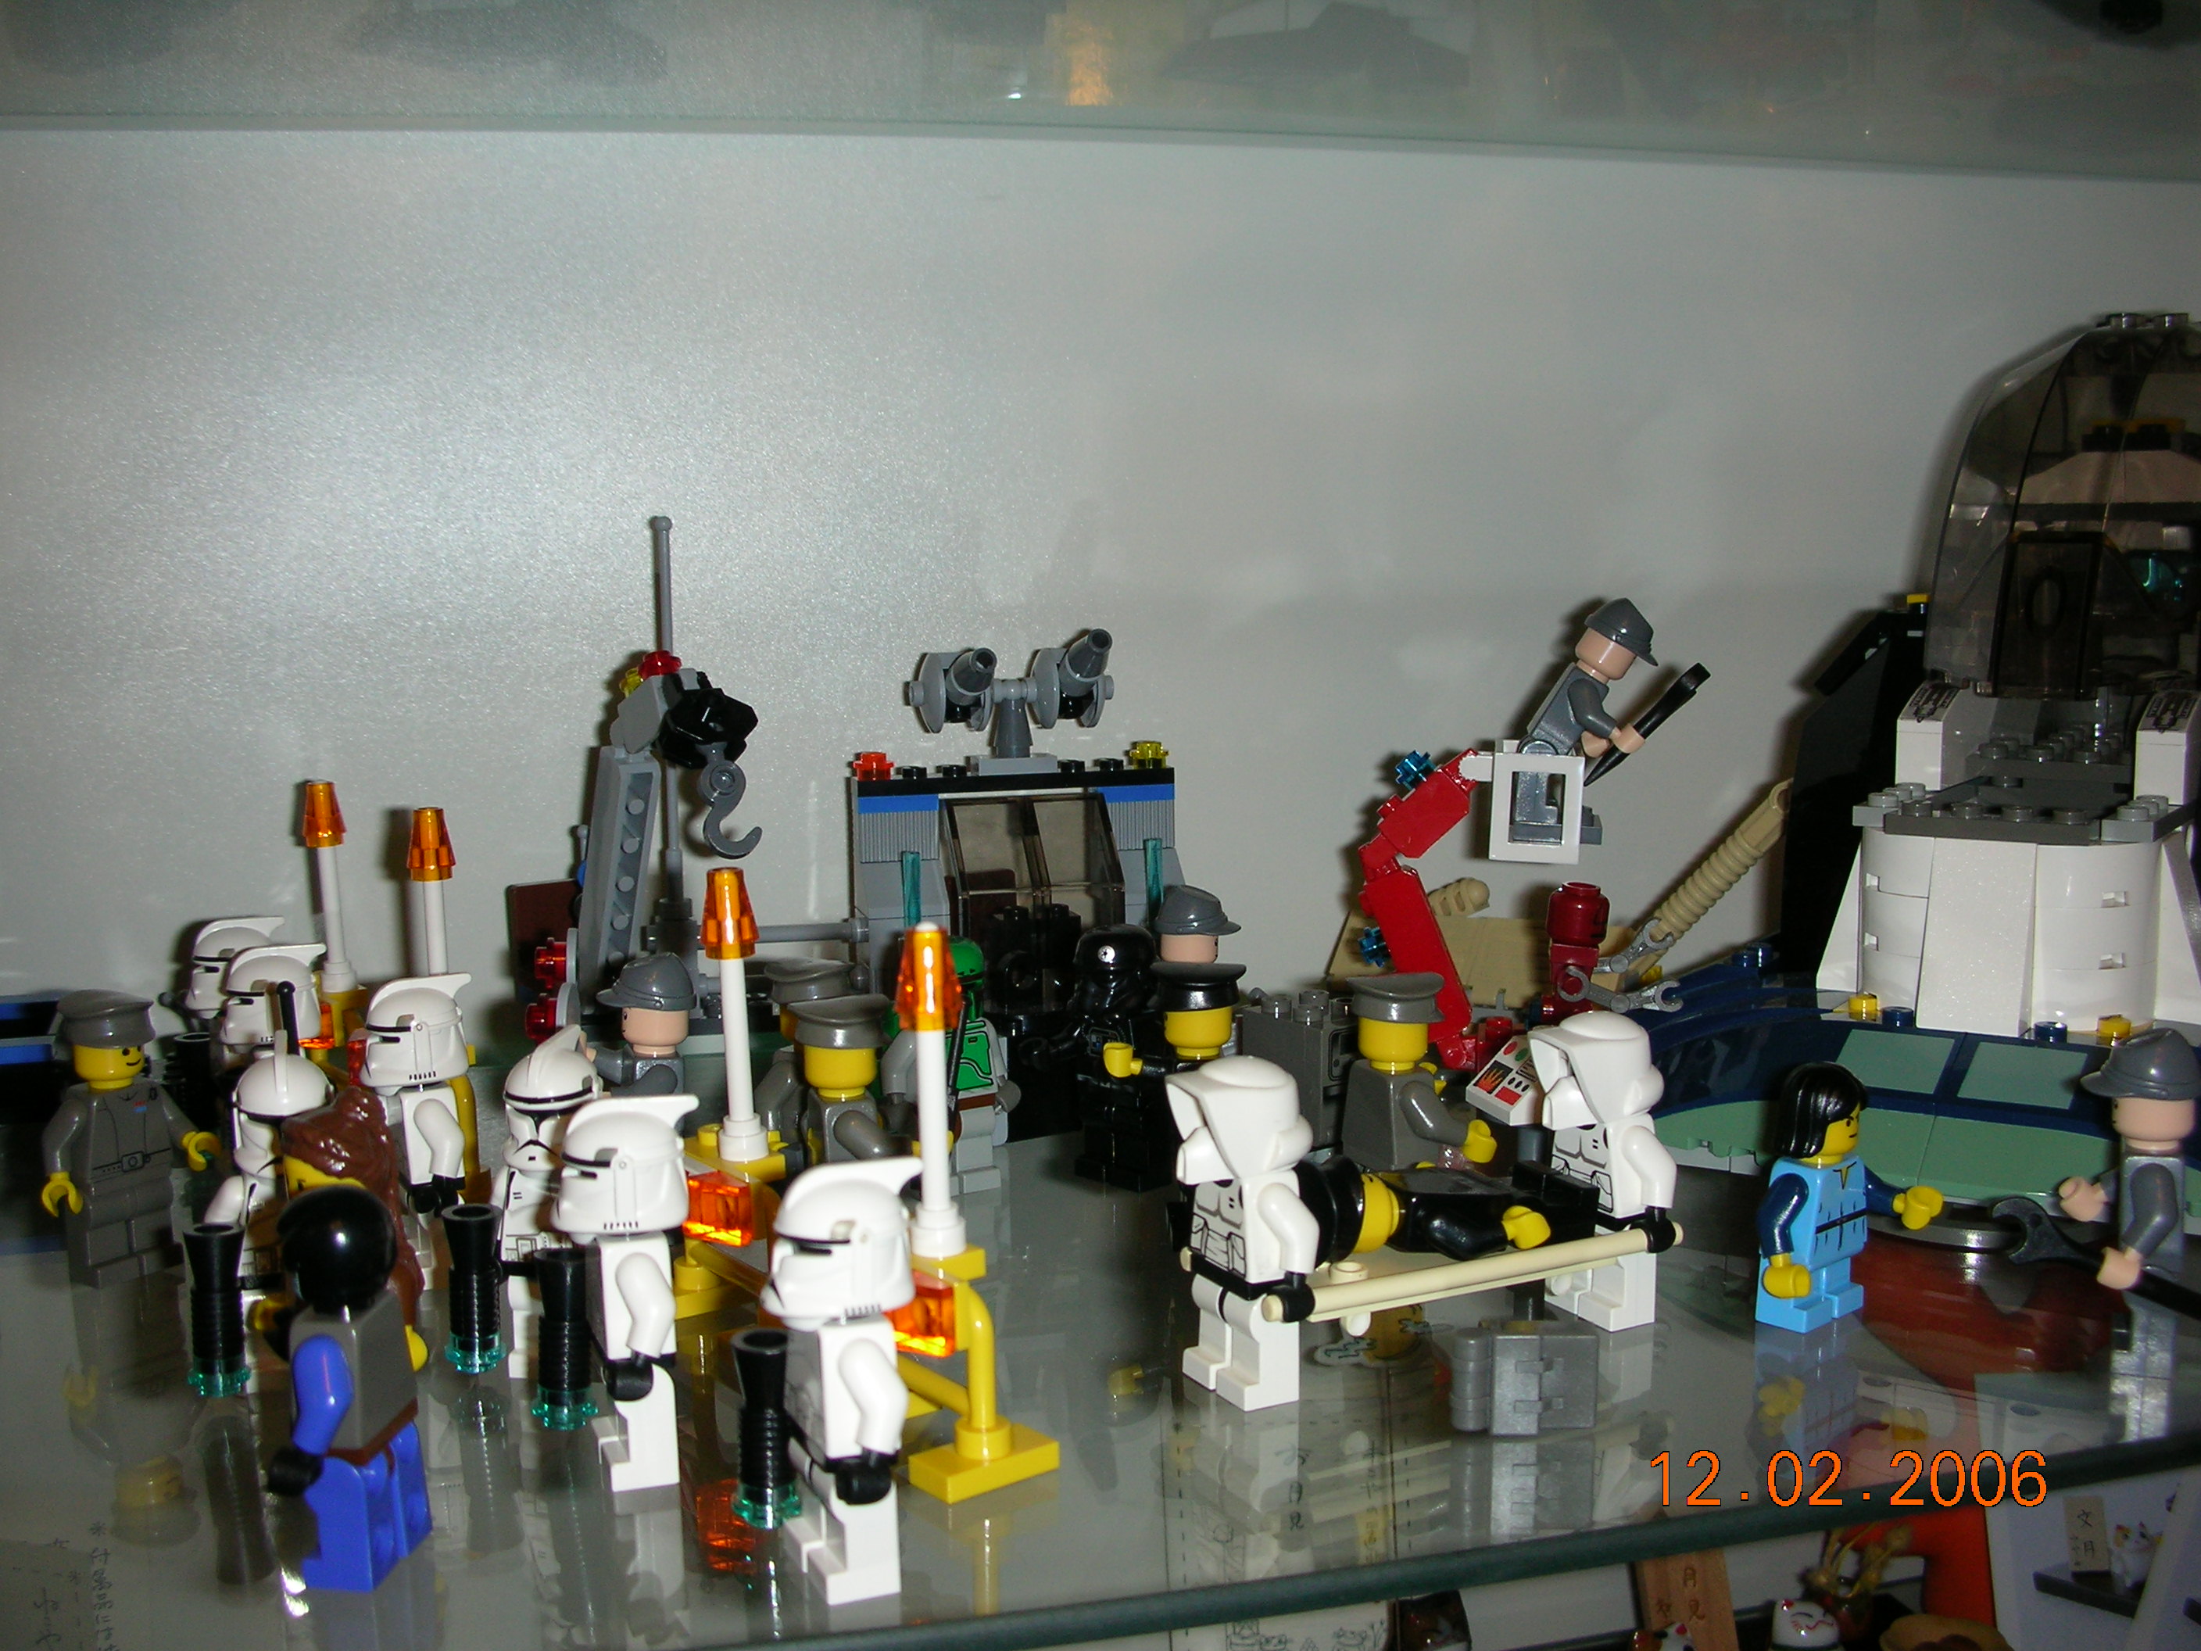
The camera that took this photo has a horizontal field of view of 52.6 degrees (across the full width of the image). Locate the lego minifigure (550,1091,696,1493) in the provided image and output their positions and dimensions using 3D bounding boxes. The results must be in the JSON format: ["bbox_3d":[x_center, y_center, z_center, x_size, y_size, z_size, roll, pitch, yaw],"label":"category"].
[{"bbox_3d":[-0.056,0.054,0.265,0.018,0.044,0.024,-3,7,-21],"label":"lego minifigure"}]

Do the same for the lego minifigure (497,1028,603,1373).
[{"bbox_3d":[-0.070,0.049,0.289,0.024,0.044,0.018,0,7,11],"label":"lego minifigure"}]

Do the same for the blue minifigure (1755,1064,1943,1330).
[{"bbox_3d":[0.103,0.051,0.310,0.024,0.036,0.020,-7,9,-42],"label":"blue minifigure"}]

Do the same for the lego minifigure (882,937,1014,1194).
[{"bbox_3d":[-0.026,0.040,0.368,0.024,0.043,0.015,-6,8,-34],"label":"lego minifigure"}]

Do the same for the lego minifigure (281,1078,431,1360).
[{"bbox_3d":[-0.092,0.052,0.272,0.024,0.042,0.015,4,9,39],"label":"lego minifigure"}]

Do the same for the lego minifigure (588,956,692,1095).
[{"bbox_3d":[-0.075,0.043,0.361,0.020,0.045,0.024,-3,7,-17],"label":"lego minifigure"}]

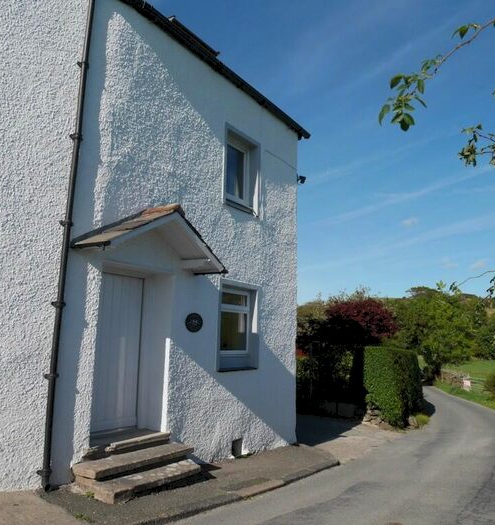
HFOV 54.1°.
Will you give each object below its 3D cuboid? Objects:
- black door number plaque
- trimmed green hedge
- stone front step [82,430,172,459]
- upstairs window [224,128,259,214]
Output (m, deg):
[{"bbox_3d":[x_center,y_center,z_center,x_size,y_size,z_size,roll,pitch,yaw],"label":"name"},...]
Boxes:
[{"bbox_3d":[-0.726,0.829,6.692,0.022,0.275,0.373,-5,-12,34],"label":"black door number plaque"},{"bbox_3d":[3.683,3.131,12.426,1.015,1.814,1.728,-5,-12,34],"label":"trimmed green hedge"},{"bbox_3d":[-1.466,2.128,5.714,0.540,0.135,1.220,-5,-12,34],"label":"stone front step"},{"bbox_3d":[-0.178,-1.456,8.037,0.194,1.231,0.875,-5,-12,34],"label":"upstairs window"}]

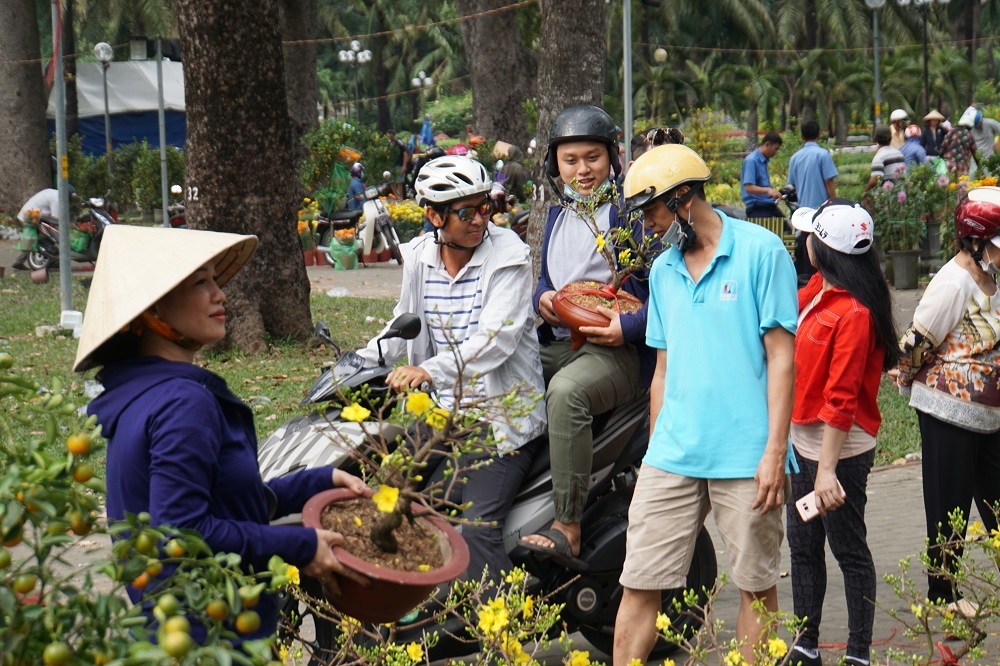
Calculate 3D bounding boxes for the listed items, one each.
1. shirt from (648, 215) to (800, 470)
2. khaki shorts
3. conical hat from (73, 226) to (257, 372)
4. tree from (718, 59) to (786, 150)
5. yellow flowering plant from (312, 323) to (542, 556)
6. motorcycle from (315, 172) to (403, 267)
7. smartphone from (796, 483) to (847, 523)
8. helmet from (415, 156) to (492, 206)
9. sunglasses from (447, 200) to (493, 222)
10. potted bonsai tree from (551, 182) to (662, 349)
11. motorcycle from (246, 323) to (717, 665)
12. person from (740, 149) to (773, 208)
[{"bbox_3d":[0.631,0.033,7.200,0.460,0.740,0.280,3,6,33],"label":"shirt"},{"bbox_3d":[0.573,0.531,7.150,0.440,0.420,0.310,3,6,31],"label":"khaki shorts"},{"bbox_3d":[-0.686,-0.127,4.765,0.430,0.186,0.430,-37,1,0],"label":"conical hat"},{"bbox_3d":[7.794,-7.023,78.000,2.250,2.900,2.250,-2,5,0],"label":"tree"},{"bbox_3d":[-0.139,0.204,4.850,0.430,0.430,0.420,0,5,0],"label":"yellow flowering plant"},{"bbox_3d":[-1.696,-1.370,30.500,0.680,1.120,1.860,-4,6,-41],"label":"motorcycle"},{"bbox_3d":[1.073,0.563,8.450,0.160,0.074,0.009,-31,-11,5],"label":"smartphone"},{"bbox_3d":[-0.143,-0.471,7.800,0.270,0.165,0.210,4,6,44],"label":"helmet"},{"bbox_3d":[-0.117,-0.372,7.652,0.144,0.047,0.145,-8,11,-39],"label":"sunglasses"},{"bbox_3d":[0.316,-0.219,7.649,0.350,0.520,0.320,11,22,0],"label":"potted bonsai tree"},{"bbox_3d":[-0.060,0.515,7.800,1.930,1.150,0.710,-4,6,-35],"label":"motorcycle"},{"bbox_3d":[2.629,-1.246,25.500,0.500,1.580,0.480,1,5,17],"label":"person"}]

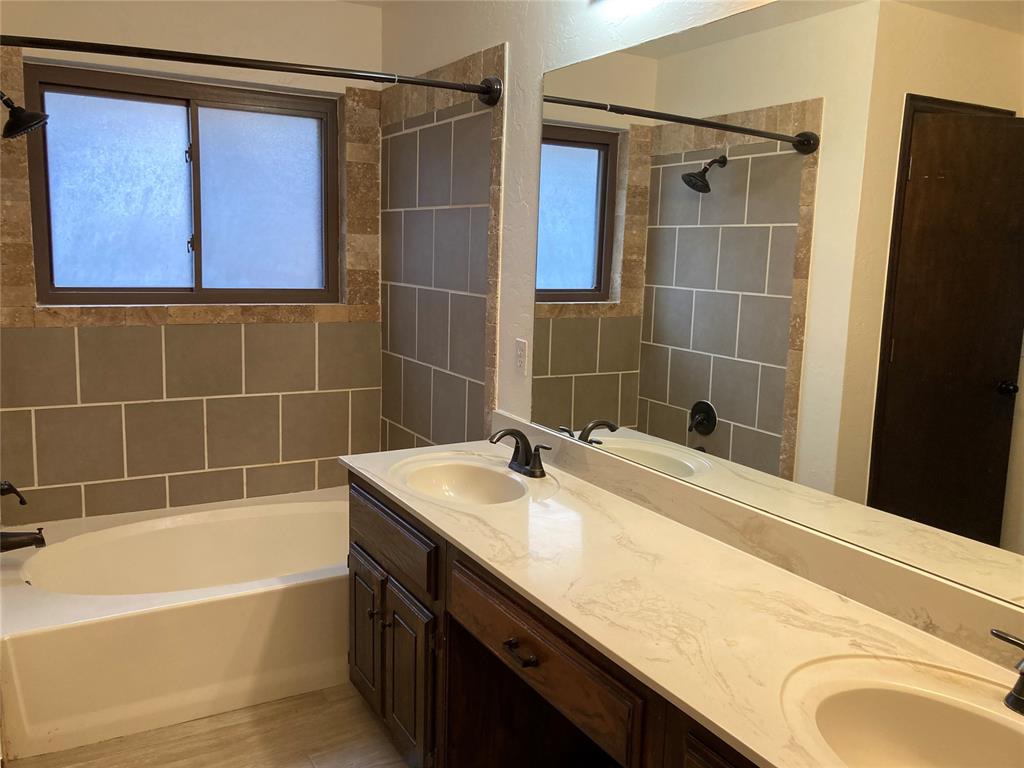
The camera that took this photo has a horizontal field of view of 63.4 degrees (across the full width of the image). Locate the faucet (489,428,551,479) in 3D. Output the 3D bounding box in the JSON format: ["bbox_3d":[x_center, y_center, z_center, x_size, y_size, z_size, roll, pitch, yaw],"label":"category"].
[{"bbox_3d":[0.005,0.192,2.366,0.163,0.134,0.210,-4,11,-30],"label":"faucet"}]

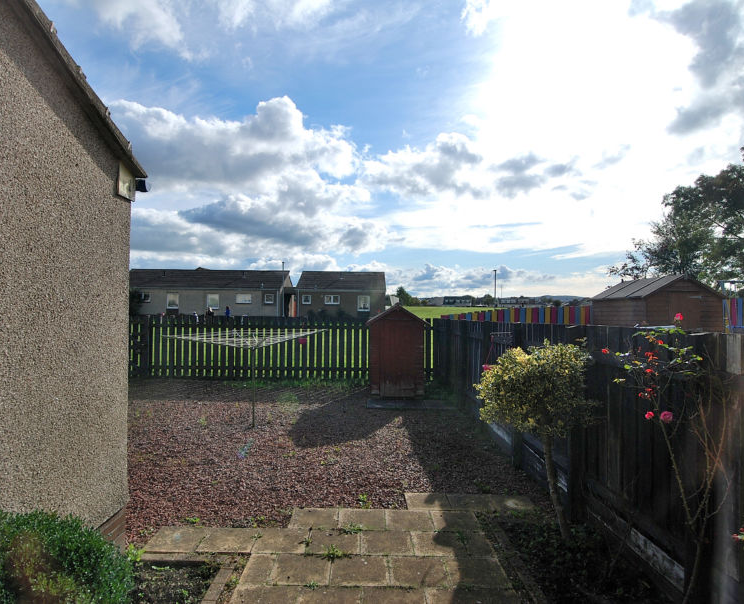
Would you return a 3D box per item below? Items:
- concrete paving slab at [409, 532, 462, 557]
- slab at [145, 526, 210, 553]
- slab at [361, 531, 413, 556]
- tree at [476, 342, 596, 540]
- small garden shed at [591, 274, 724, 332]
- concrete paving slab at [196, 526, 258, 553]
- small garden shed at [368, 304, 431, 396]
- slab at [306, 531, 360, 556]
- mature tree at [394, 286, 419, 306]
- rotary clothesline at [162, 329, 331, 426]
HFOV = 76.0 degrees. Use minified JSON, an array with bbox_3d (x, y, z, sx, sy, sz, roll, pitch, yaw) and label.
[{"bbox_3d":[0.580,2.145,4.150,0.450,0.050,0.450,0,0,-1],"label":"concrete paving slab"},{"bbox_3d":[-1.690,2.110,4.210,0.450,0.050,0.450,0,0,-1],"label":"slab"},{"bbox_3d":[0.130,2.140,4.165,0.450,0.050,0.450,0,0,-1],"label":"slab"},{"bbox_3d":[1.490,1.250,4.330,1.080,1.800,1.020,0,0,0],"label":"tree"},{"bbox_3d":[6.800,0.550,11.650,1.870,2.300,2.450,0,0,-1],"label":"small garden shed"},{"bbox_3d":[-1.240,2.115,4.200,0.450,0.050,0.450,0,0,-1],"label":"concrete paving slab"},{"bbox_3d":[0.590,1.080,11.150,1.400,2.050,1.400,0,0,0],"label":"small garden shed"},{"bbox_3d":[-0.325,2.135,4.180,0.450,0.050,0.450,0,0,-1],"label":"slab"},{"bbox_3d":[10.200,-1.500,140.000,6.800,6.400,6.500,0,0,0],"label":"mature tree"},{"bbox_3d":[-2.000,1.290,8.000,2.200,1.620,2.200,0,0,14],"label":"rotary clothesline"}]

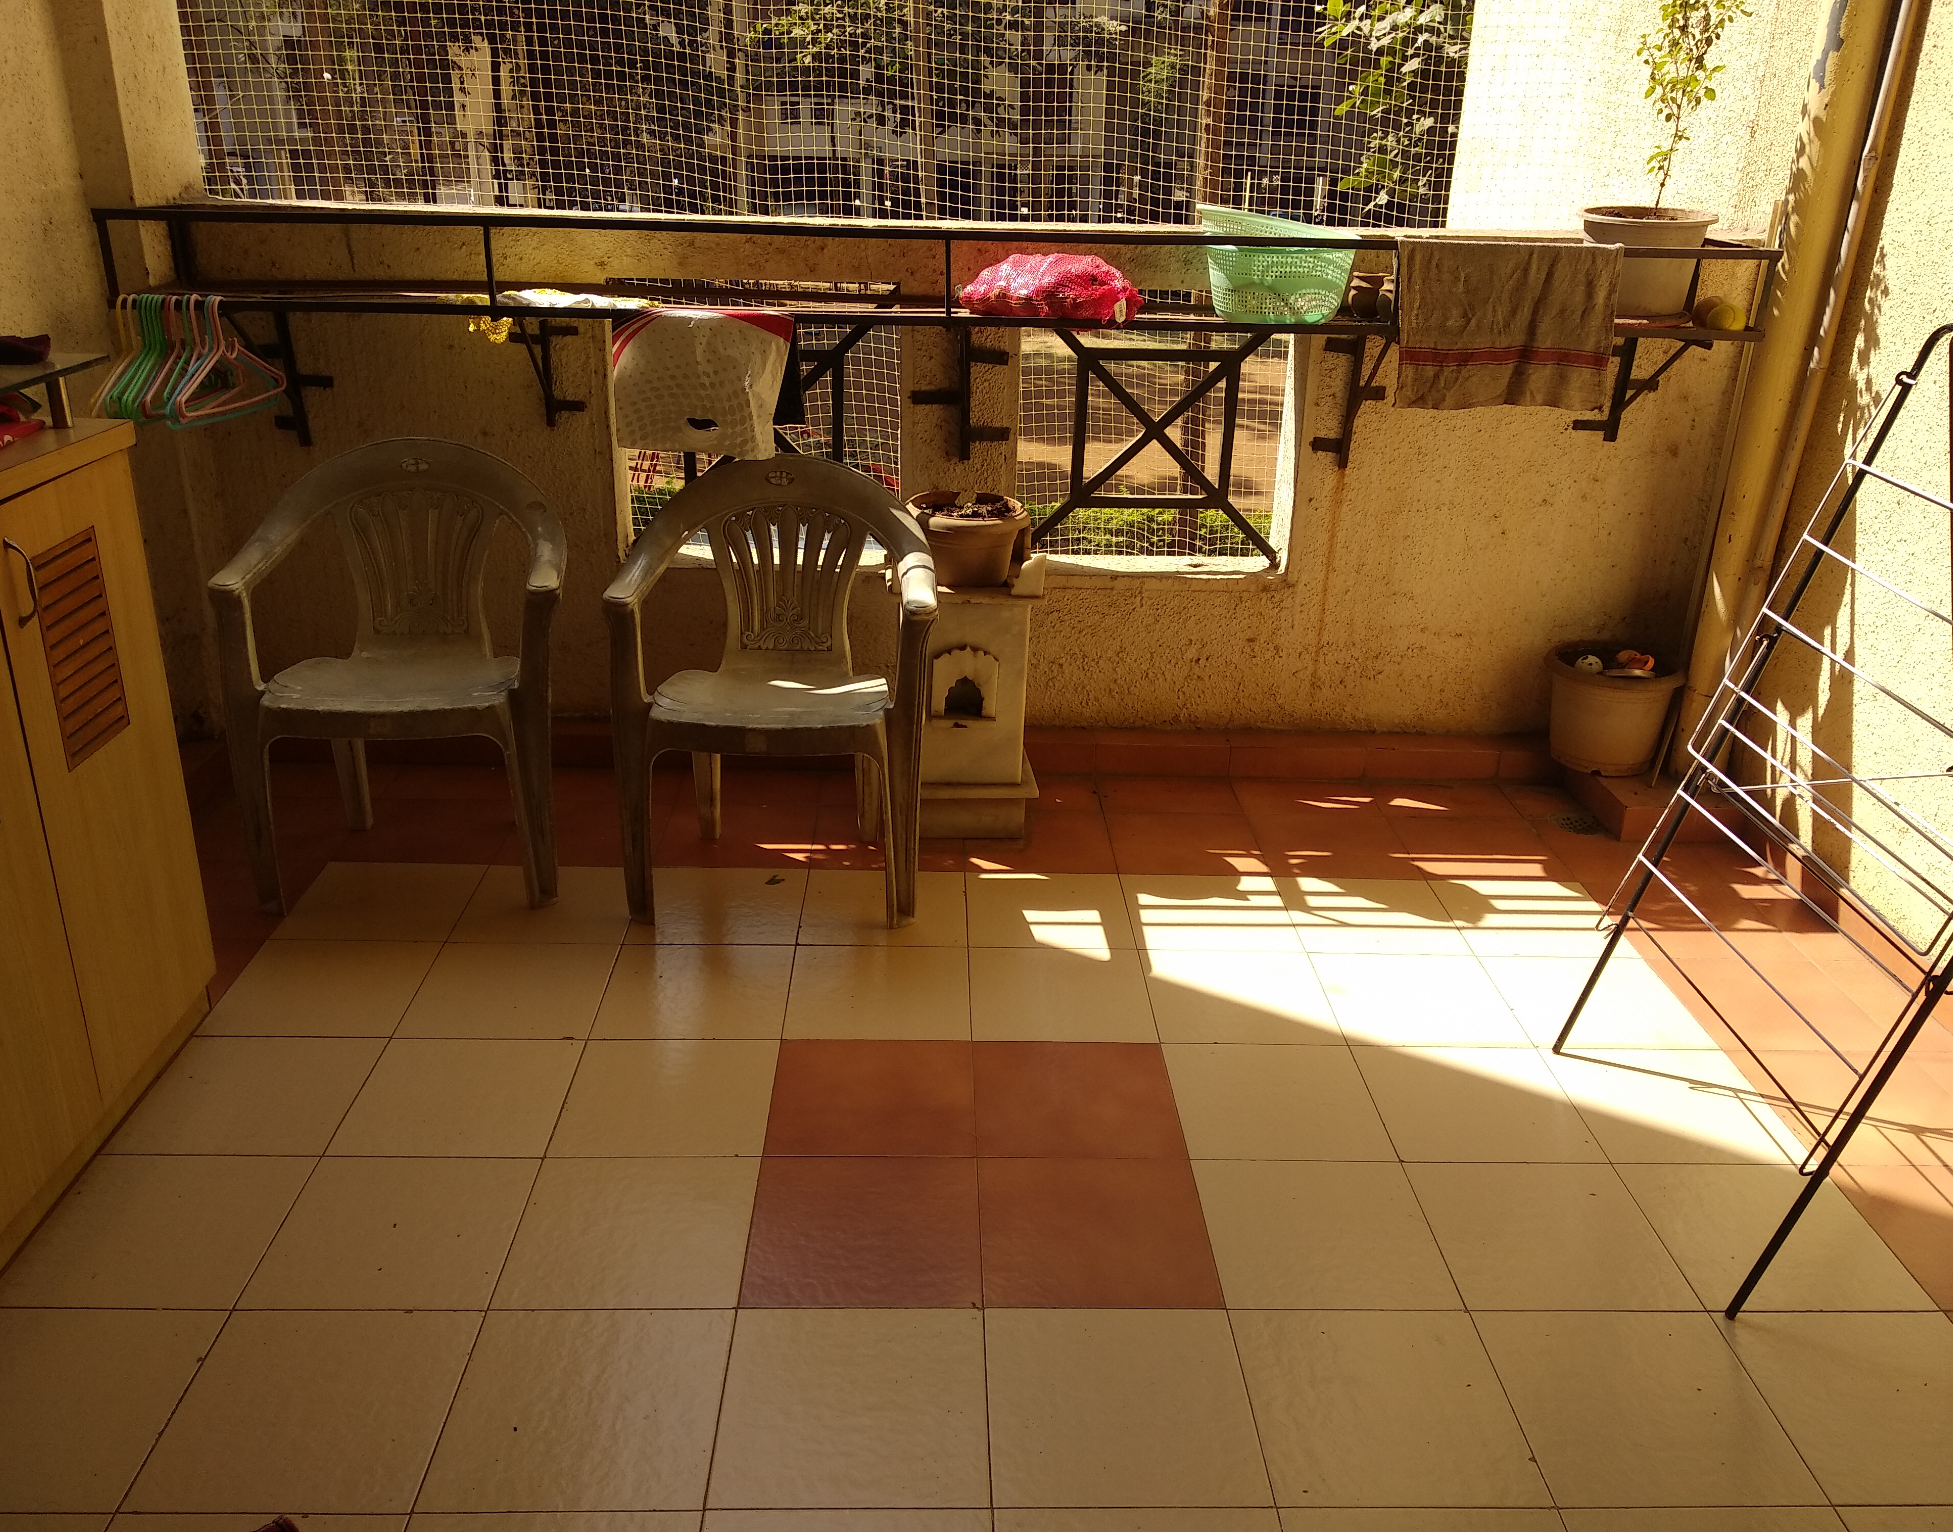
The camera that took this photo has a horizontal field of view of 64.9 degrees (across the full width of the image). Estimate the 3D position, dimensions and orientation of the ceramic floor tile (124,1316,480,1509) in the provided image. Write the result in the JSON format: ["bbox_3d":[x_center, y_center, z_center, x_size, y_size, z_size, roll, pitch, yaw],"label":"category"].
[{"bbox_3d":[-0.753,0.731,1.754,0.304,0.010,0.299,1,23,-2],"label":"ceramic floor tile"}]

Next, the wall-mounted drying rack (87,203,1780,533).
[{"bbox_3d":[-0.057,-0.830,3.106,3.166,0.500,0.329,1,22,-2],"label":"wall-mounted drying rack"}]

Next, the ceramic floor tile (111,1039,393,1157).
[{"bbox_3d":[-1.062,0.484,2.269,0.300,0.010,0.298,1,23,-2],"label":"ceramic floor tile"}]

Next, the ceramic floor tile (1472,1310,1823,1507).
[{"bbox_3d":[0.770,0.743,1.782,0.300,0.010,0.298,1,23,-2],"label":"ceramic floor tile"}]

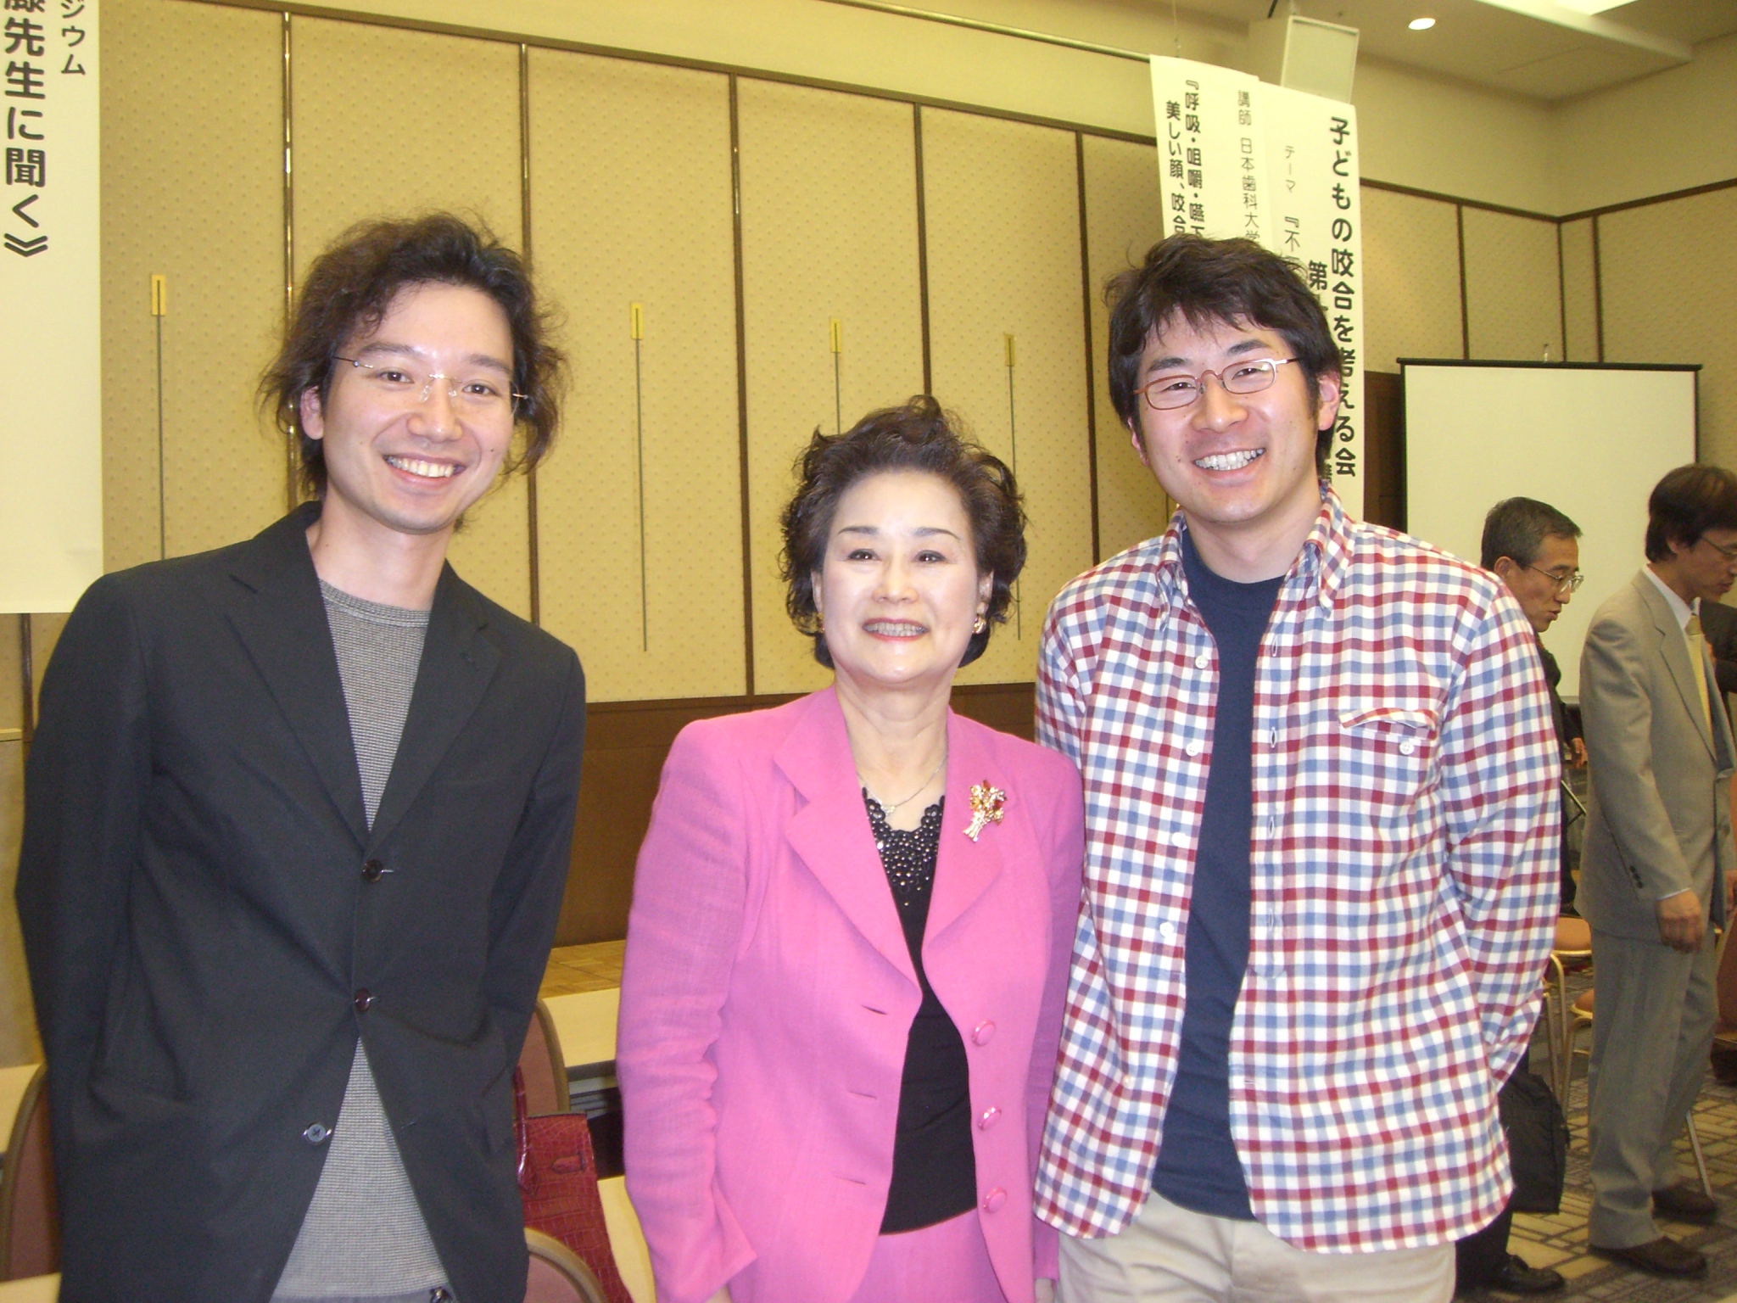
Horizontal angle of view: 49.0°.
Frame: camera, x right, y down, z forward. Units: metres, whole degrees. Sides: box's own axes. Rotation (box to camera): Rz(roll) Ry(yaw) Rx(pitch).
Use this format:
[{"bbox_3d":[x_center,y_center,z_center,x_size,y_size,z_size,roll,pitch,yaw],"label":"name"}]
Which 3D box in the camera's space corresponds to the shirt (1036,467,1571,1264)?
[{"bbox_3d":[0.378,0.192,1.720,0.490,0.680,0.300,-2,-1,26],"label":"shirt"}]

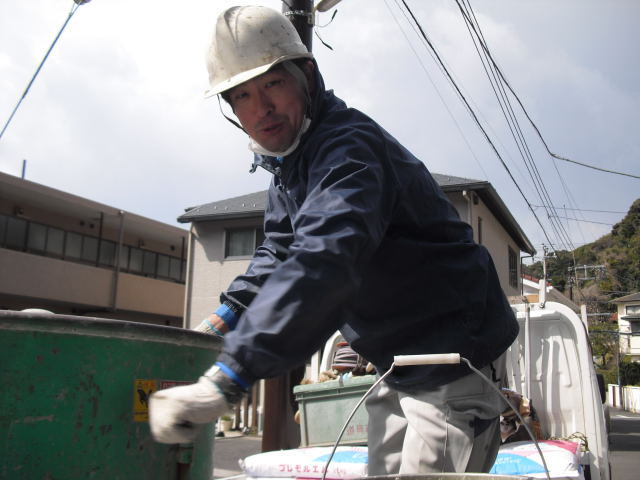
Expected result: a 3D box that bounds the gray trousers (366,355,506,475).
[{"bbox_3d":[0.245,0.711,1.398,0.340,0.950,0.360,4,-11,-14],"label":"gray trousers"}]

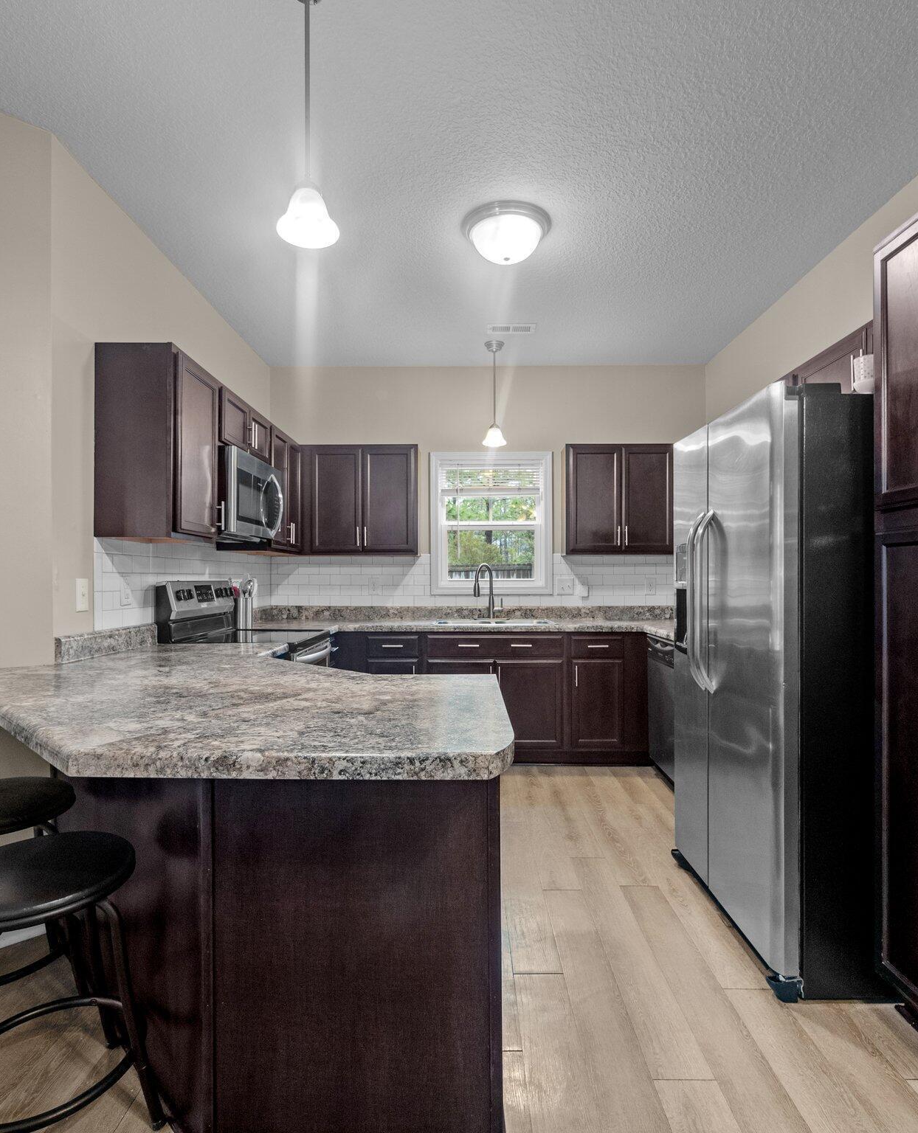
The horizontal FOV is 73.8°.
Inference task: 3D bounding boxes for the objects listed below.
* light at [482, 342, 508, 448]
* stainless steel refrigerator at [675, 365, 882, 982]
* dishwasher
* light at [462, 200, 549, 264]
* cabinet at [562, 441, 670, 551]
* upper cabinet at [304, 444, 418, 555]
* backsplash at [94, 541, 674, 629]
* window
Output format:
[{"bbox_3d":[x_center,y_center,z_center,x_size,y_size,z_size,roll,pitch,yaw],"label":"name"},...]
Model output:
[{"bbox_3d":[0.239,-1.148,4.066,0.162,0.672,0.162,0,-1,1],"label":"light"},{"bbox_3d":[1.303,0.361,2.215,0.865,1.790,0.900,0,-1,1],"label":"stainless steel refrigerator"},{"bbox_3d":[1.466,0.827,3.448,0.615,0.818,0.605,0,-1,1],"label":"dishwasher"},{"bbox_3d":[0.209,-1.432,2.700,0.395,0.146,0.395,0,-1,1],"label":"light"},{"bbox_3d":[1.113,-0.453,4.312,0.761,0.759,0.325,0,-1,1],"label":"cabinet"},{"bbox_3d":[-0.665,-0.455,4.333,0.779,0.759,0.325,0,-1,1],"label":"upper cabinet"},{"bbox_3d":[0.181,0.086,3.405,3.156,0.382,2.145,0,-1,1],"label":"backsplash"},{"bbox_3d":[0.232,-0.316,4.503,0.892,1.046,0.090,0,-1,1],"label":"window"}]

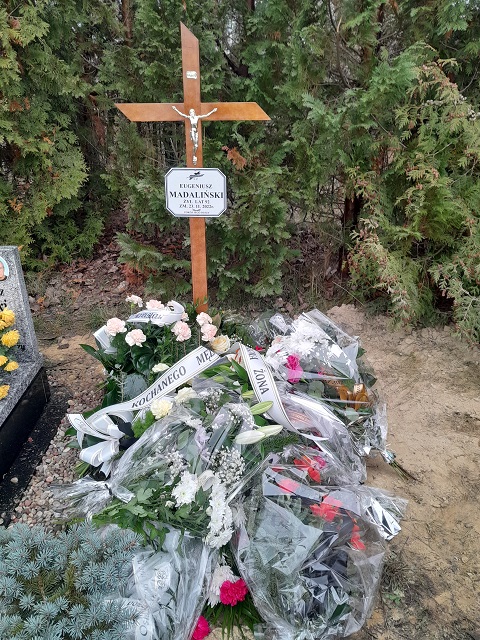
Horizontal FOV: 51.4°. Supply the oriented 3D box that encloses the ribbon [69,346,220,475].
[{"bbox_3d":[-0.365,0.347,2.030,0.640,0.270,0.360,-12,29,-22],"label":"ribbon"}]

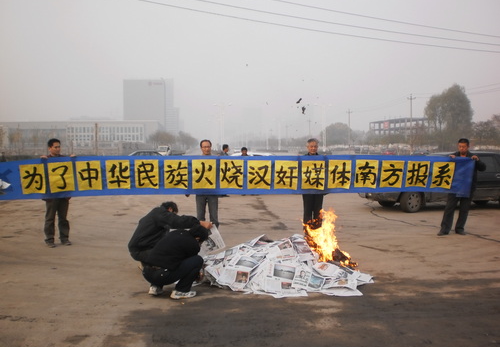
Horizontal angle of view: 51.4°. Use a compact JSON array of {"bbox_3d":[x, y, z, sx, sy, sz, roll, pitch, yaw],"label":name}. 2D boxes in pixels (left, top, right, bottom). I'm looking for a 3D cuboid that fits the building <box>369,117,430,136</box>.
[{"bbox_3d":[74.300,-17.723,253.461,17.000,15.800,36.000,-1,3,-14],"label":"building"}]

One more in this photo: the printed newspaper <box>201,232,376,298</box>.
[{"bbox_3d":[0.410,1.036,6.253,2.000,0.450,1.600,0,3,0],"label":"printed newspaper"}]

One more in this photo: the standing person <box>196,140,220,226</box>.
[{"bbox_3d":[-0.732,0.288,8.872,0.540,1.710,0.380,0,3,-6],"label":"standing person"}]

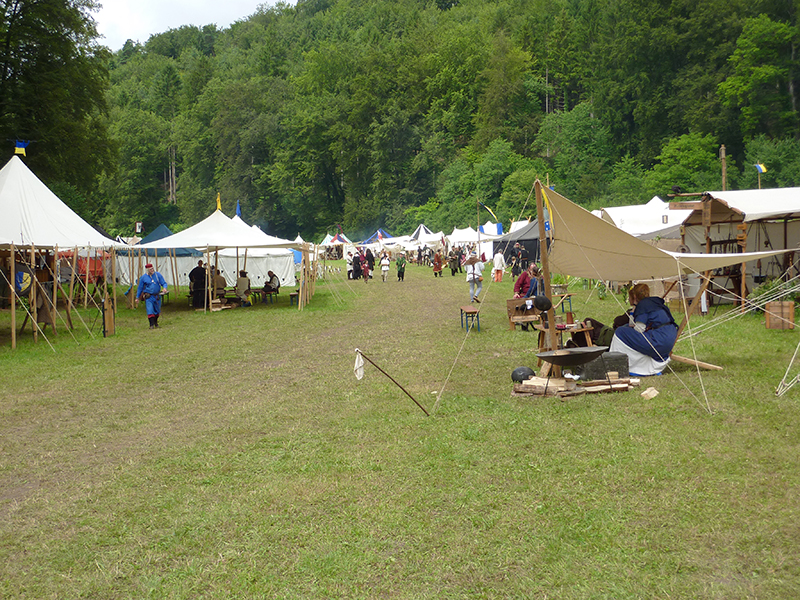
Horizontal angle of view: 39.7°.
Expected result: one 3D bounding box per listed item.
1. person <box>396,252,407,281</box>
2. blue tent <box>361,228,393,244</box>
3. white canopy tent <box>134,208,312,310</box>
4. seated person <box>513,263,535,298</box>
[{"bbox_3d":[0.088,-1.945,65.000,0.600,1.720,0.420,-1,3,-1],"label":"person"},{"bbox_3d":[-2.197,-6.367,125.000,5.200,3.300,5.000,-2,3,-6],"label":"blue tent"},{"bbox_3d":[-6.400,-1.542,40.500,6.000,3.650,6.200,-1,3,-2],"label":"white canopy tent"},{"bbox_3d":[3.310,-0.247,28.800,0.680,1.380,0.720,-3,3,-18],"label":"seated person"}]

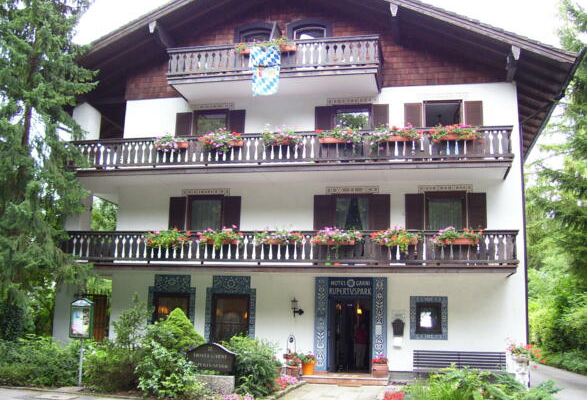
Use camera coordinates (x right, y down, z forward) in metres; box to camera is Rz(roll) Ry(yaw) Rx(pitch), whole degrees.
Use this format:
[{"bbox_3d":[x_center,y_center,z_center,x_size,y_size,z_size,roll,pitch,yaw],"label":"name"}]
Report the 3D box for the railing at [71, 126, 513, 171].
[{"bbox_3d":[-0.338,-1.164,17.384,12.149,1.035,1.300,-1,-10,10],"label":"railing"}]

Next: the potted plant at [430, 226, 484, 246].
[{"bbox_3d":[4.320,0.971,16.595,1.359,0.519,0.380,-1,-11,11],"label":"potted plant"}]

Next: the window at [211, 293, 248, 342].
[{"bbox_3d":[-1.975,3.763,19.518,1.182,1.627,0.150,-1,-11,11],"label":"window"}]

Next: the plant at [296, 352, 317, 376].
[{"bbox_3d":[0.345,4.359,16.651,0.537,0.605,0.480,-1,-10,10],"label":"plant"}]

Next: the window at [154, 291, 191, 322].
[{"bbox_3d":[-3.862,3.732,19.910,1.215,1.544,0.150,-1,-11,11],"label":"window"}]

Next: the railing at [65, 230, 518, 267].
[{"bbox_3d":[-0.534,1.366,17.718,13.135,1.015,0.250,-1,-11,11],"label":"railing"}]

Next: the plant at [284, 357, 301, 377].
[{"bbox_3d":[-0.027,4.447,16.756,0.434,0.518,0.420,1,-10,0],"label":"plant"}]

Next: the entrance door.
[{"bbox_3d":[1.704,4.023,18.715,1.270,2.144,0.200,-1,-11,11],"label":"entrance door"}]

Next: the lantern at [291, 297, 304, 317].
[{"bbox_3d":[0.120,2.970,17.398,0.326,0.559,0.440,-1,-10,10],"label":"lantern"}]

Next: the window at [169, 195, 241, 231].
[{"bbox_3d":[-2.648,0.491,18.589,2.204,1.260,0.180,-1,-10,10],"label":"window"}]

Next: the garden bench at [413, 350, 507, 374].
[{"bbox_3d":[4.285,4.349,16.144,2.337,0.817,0.630,-1,-10,10],"label":"garden bench"}]

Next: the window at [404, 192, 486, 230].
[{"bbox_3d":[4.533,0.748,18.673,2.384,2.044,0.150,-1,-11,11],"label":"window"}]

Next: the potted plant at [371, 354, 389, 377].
[{"bbox_3d":[2.428,4.672,17.660,0.489,0.628,0.450,-1,-11,11],"label":"potted plant"}]

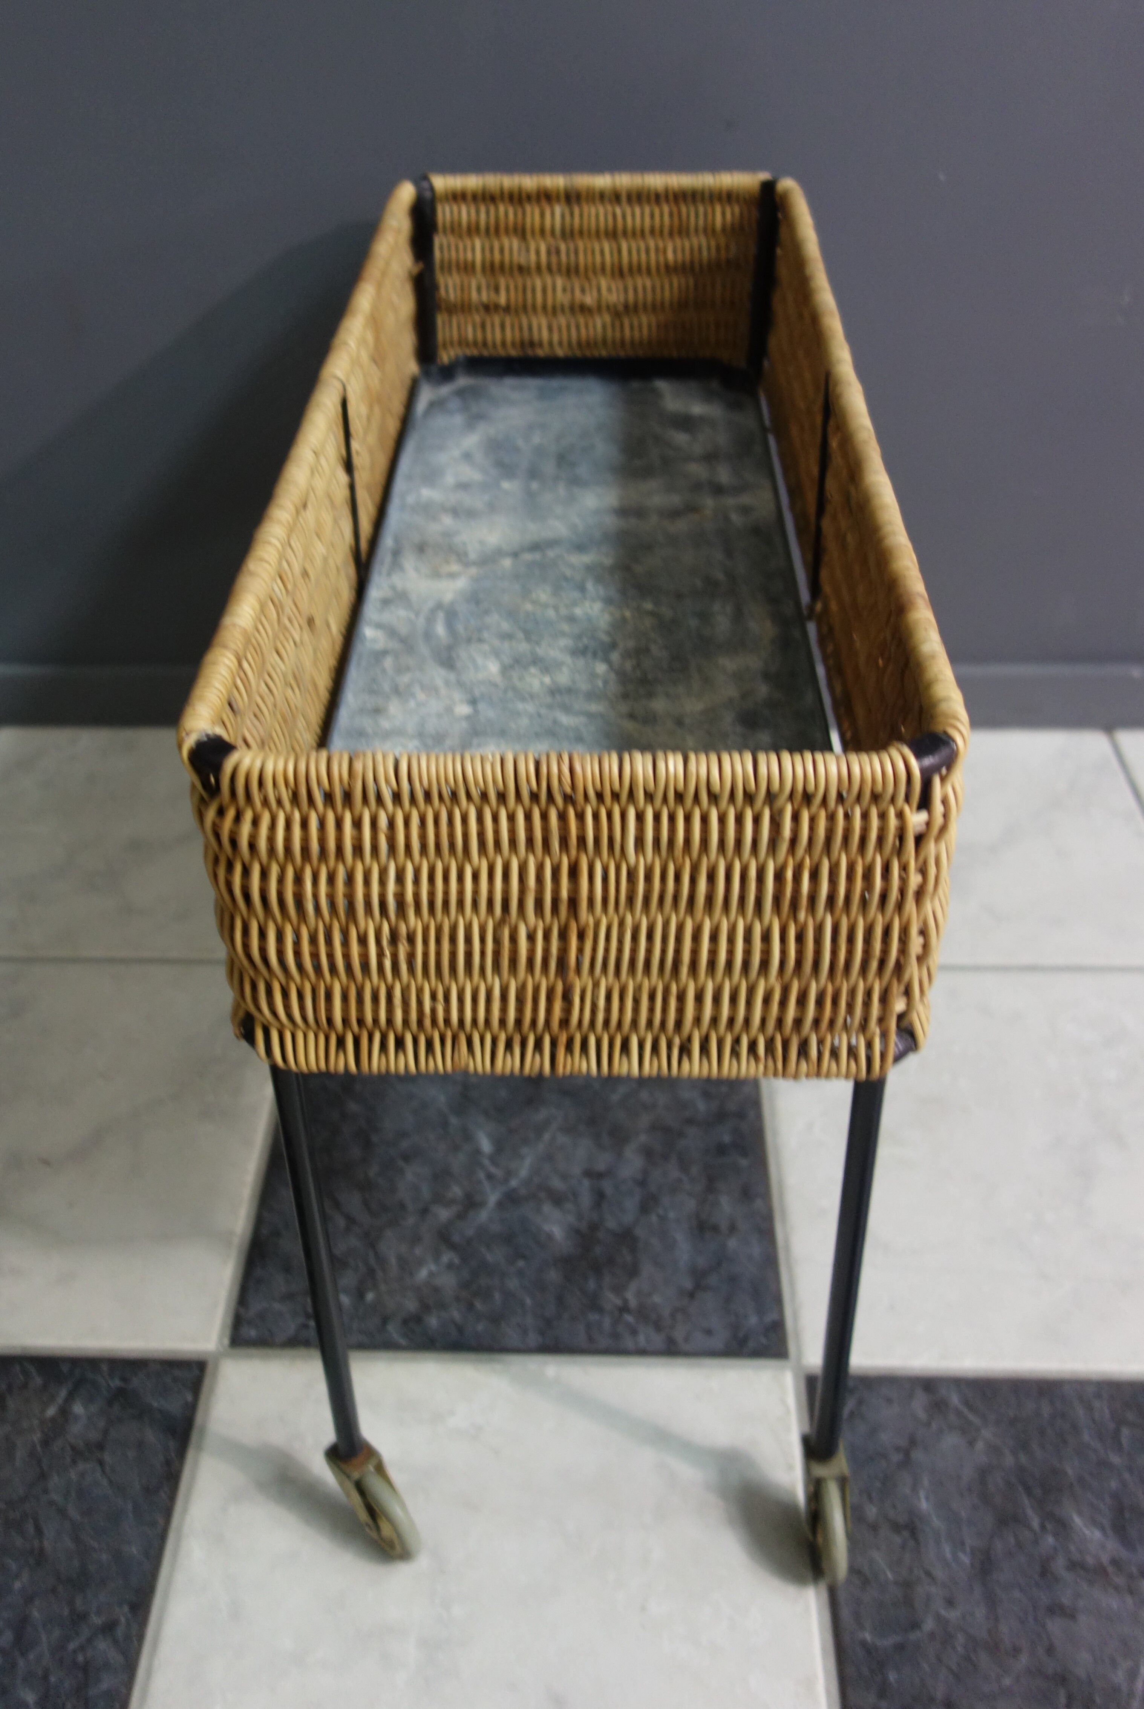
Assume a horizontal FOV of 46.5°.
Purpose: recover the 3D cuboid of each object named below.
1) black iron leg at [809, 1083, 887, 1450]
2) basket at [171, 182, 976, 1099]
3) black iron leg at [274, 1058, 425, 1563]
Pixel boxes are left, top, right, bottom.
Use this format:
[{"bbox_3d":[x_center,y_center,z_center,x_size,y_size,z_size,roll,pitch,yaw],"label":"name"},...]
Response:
[{"bbox_3d":[0.152,0.241,0.738,0.016,0.355,0.016,-1,37,4],"label":"black iron leg"},{"bbox_3d":[0.013,-0.223,0.850,0.305,0.183,0.760,0,42,2],"label":"basket"},{"bbox_3d":[-0.126,0.281,0.763,0.065,0.442,0.040,2,37,1],"label":"black iron leg"}]

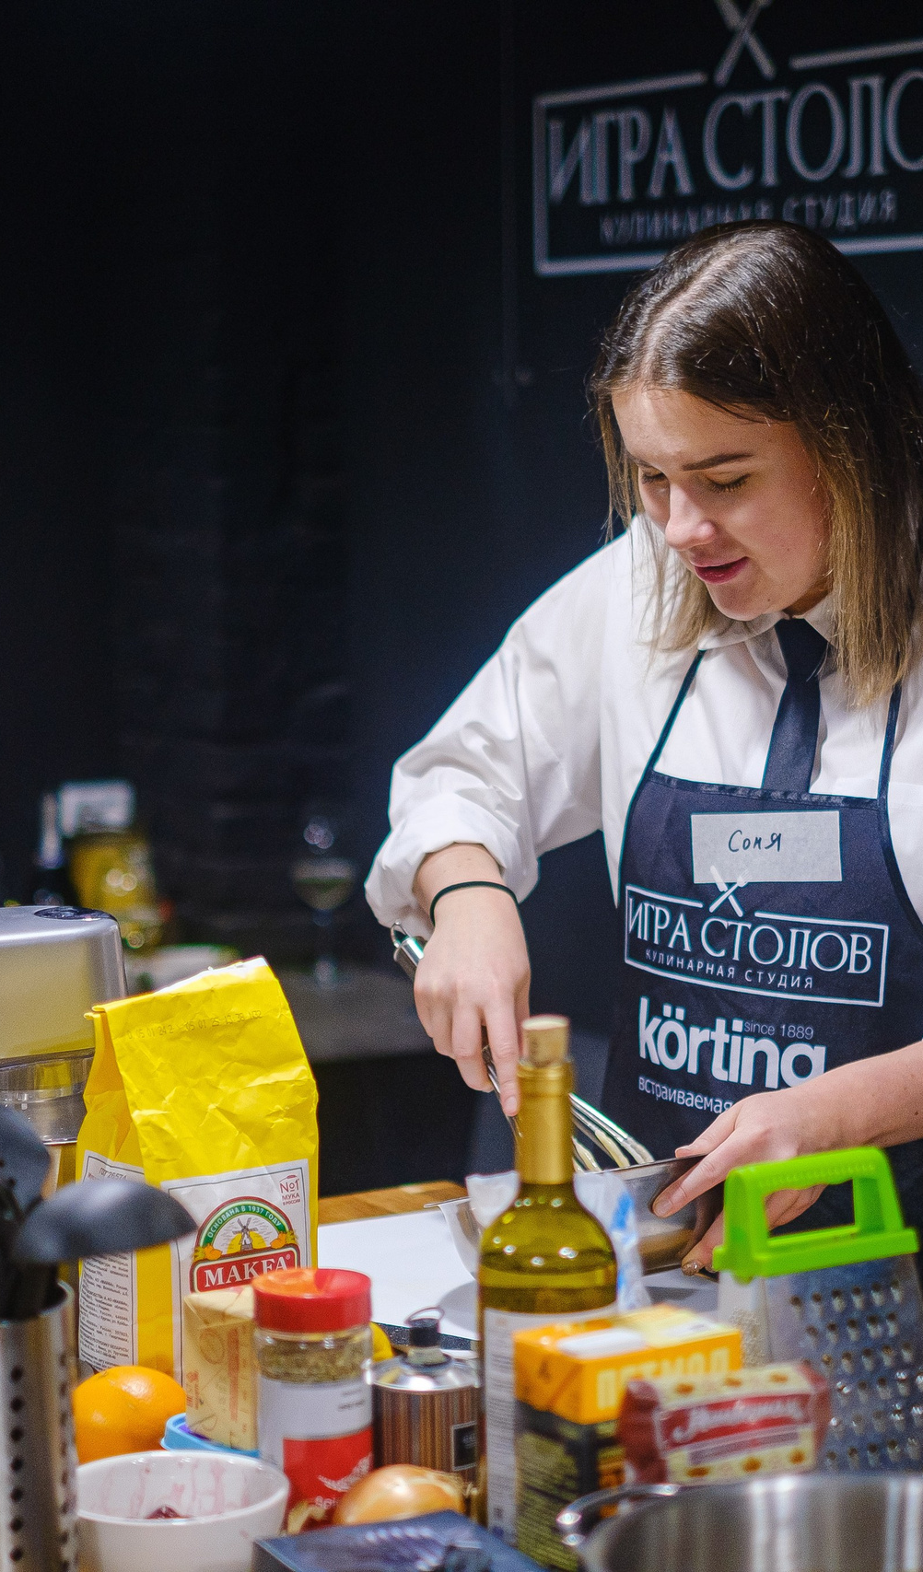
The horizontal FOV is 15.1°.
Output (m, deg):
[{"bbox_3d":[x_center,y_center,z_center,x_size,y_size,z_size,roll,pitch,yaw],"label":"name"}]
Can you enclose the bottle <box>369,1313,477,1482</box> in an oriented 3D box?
[{"bbox_3d":[-0.023,0.363,2.059,0.067,0.110,0.067,-1,6,0],"label":"bottle"}]

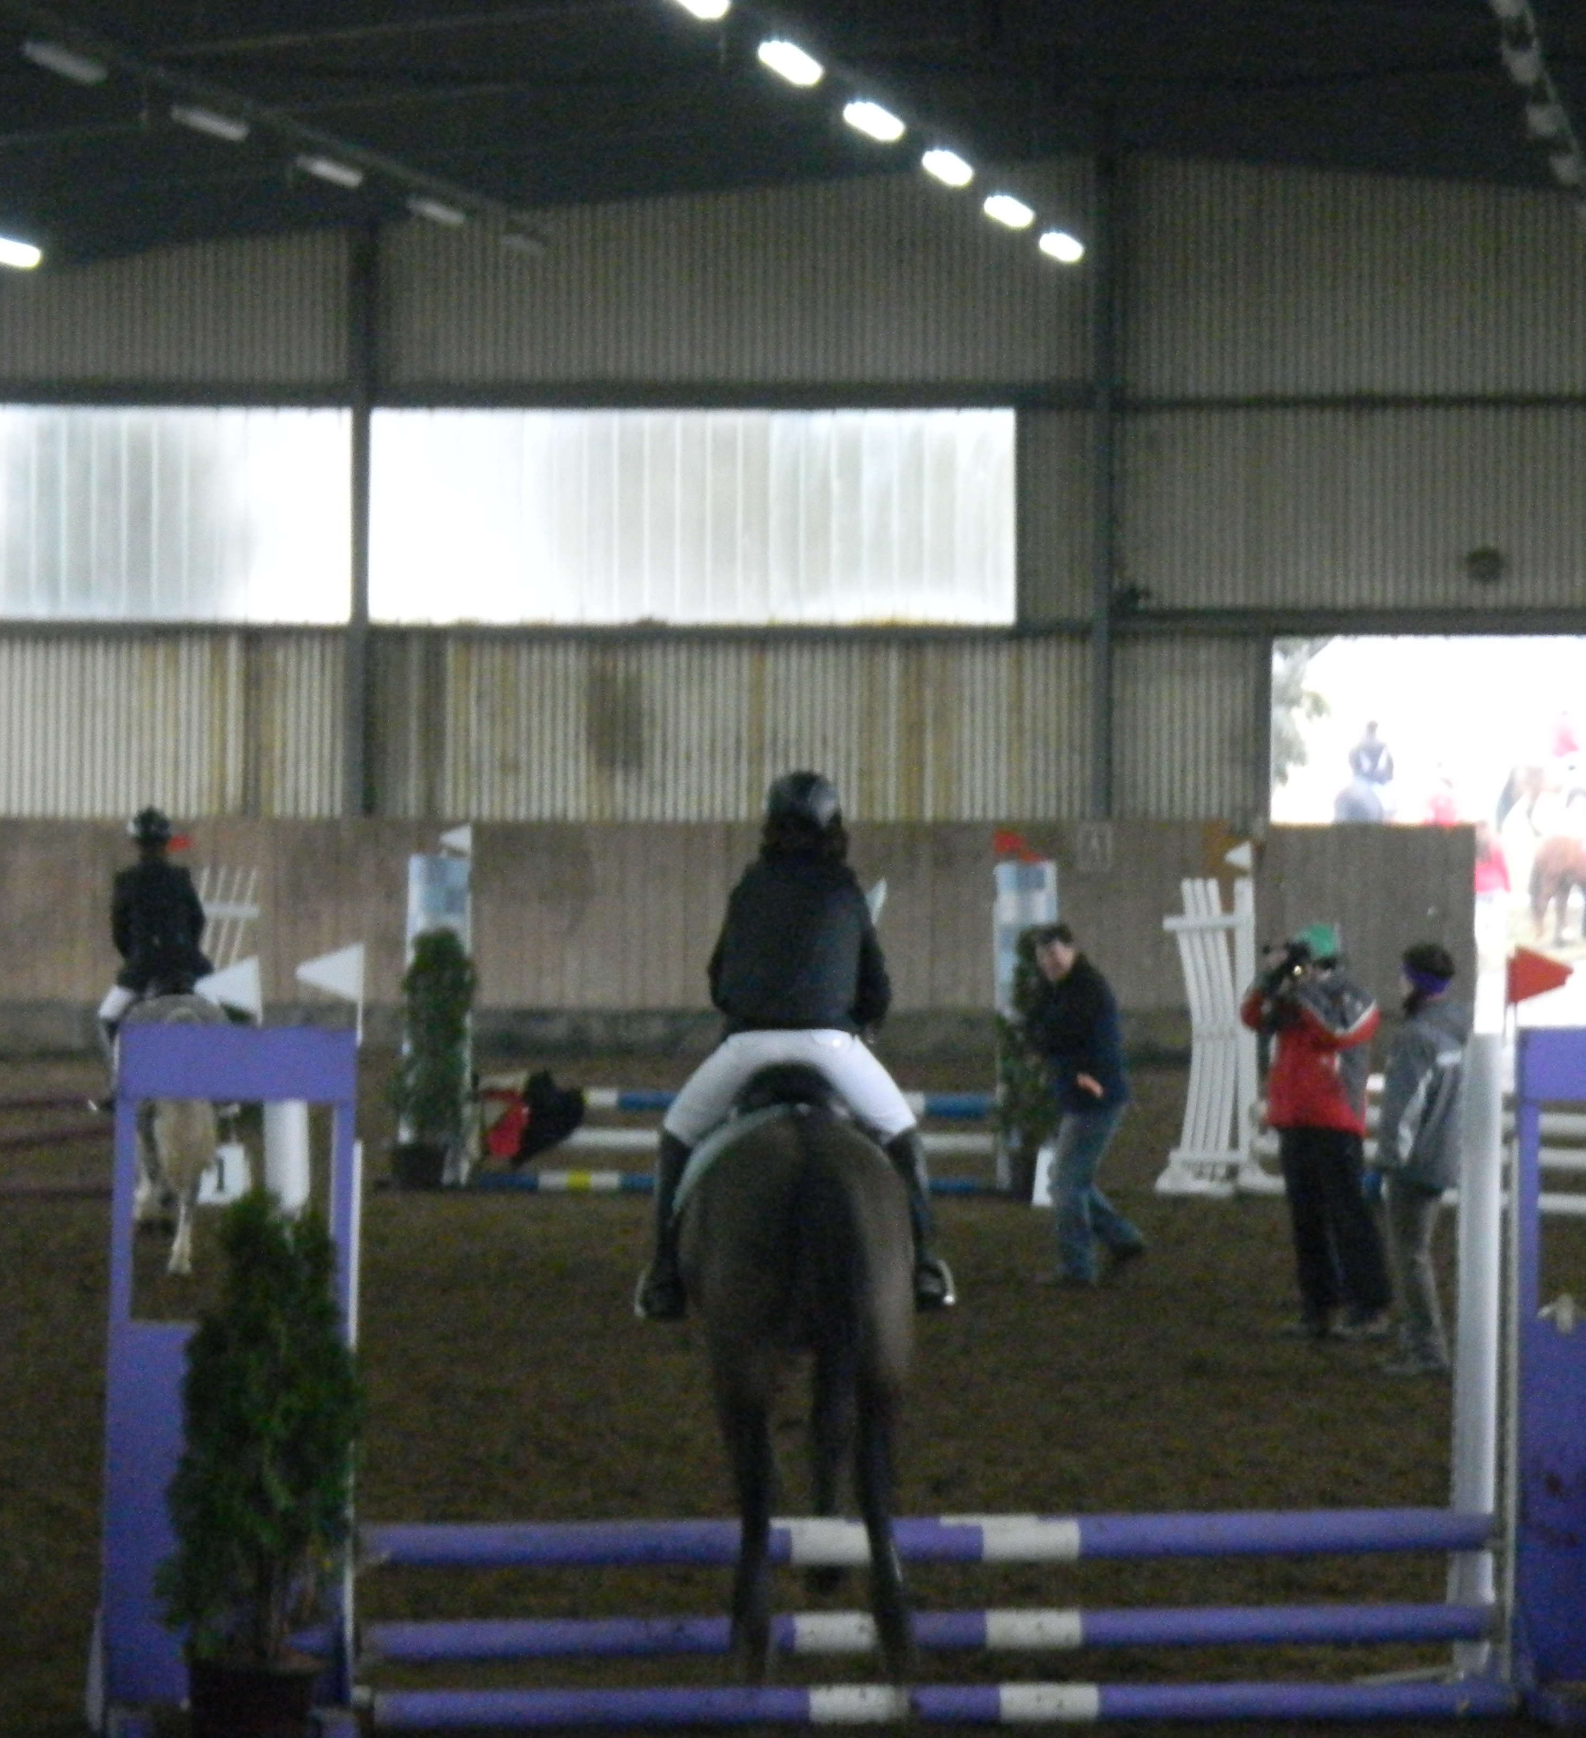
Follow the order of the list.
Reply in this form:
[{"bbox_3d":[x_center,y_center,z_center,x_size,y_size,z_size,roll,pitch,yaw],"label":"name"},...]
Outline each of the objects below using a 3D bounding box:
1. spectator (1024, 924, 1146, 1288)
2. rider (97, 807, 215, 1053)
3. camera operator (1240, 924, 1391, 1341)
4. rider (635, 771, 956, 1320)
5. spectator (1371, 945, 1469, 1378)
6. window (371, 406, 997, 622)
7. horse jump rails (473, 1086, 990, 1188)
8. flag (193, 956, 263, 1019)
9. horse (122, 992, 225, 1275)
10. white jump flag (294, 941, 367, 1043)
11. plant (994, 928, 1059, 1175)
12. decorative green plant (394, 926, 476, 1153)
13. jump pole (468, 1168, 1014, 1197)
[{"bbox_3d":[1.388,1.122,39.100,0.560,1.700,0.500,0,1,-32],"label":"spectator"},{"bbox_3d":[-3.038,0.375,39.200,0.560,1.340,0.600,0,1,-12],"label":"rider"},{"bbox_3d":[2.252,1.128,35.500,0.520,1.760,0.520,0,1,-35],"label":"camera operator"},{"bbox_3d":[0.007,0.465,21.800,0.830,1.440,0.750,0,1,1],"label":"rider"},{"bbox_3d":[2.567,1.171,33.600,0.400,1.720,0.490,1,1,30],"label":"spectator"},{"bbox_3d":[-0.809,-2.835,66.300,5.240,1.740,0.100,1,1,7],"label":"window"},{"bbox_3d":[-0.298,1.507,46.000,2.950,0.580,0.150,1,1,7],"label":"horse jump rails"},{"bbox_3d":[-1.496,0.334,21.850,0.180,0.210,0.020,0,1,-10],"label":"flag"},{"bbox_3d":[-3.035,1.145,39.500,0.540,1.500,2.000,0,1,-8],"label":"horse"},{"bbox_3d":[-1.172,0.317,20.900,0.185,0.262,0.020,0,1,-10],"label":"white jump flag"},{"bbox_3d":[1.307,1.019,45.900,0.420,1.370,0.420,0,1,0],"label":"plant"},{"bbox_3d":[-1.990,0.960,45.700,0.450,1.290,0.450,0,1,0],"label":"decorative green plant"},{"bbox_3d":[-0.344,1.755,46.000,3.060,0.100,0.100,1,1,11],"label":"jump pole"}]

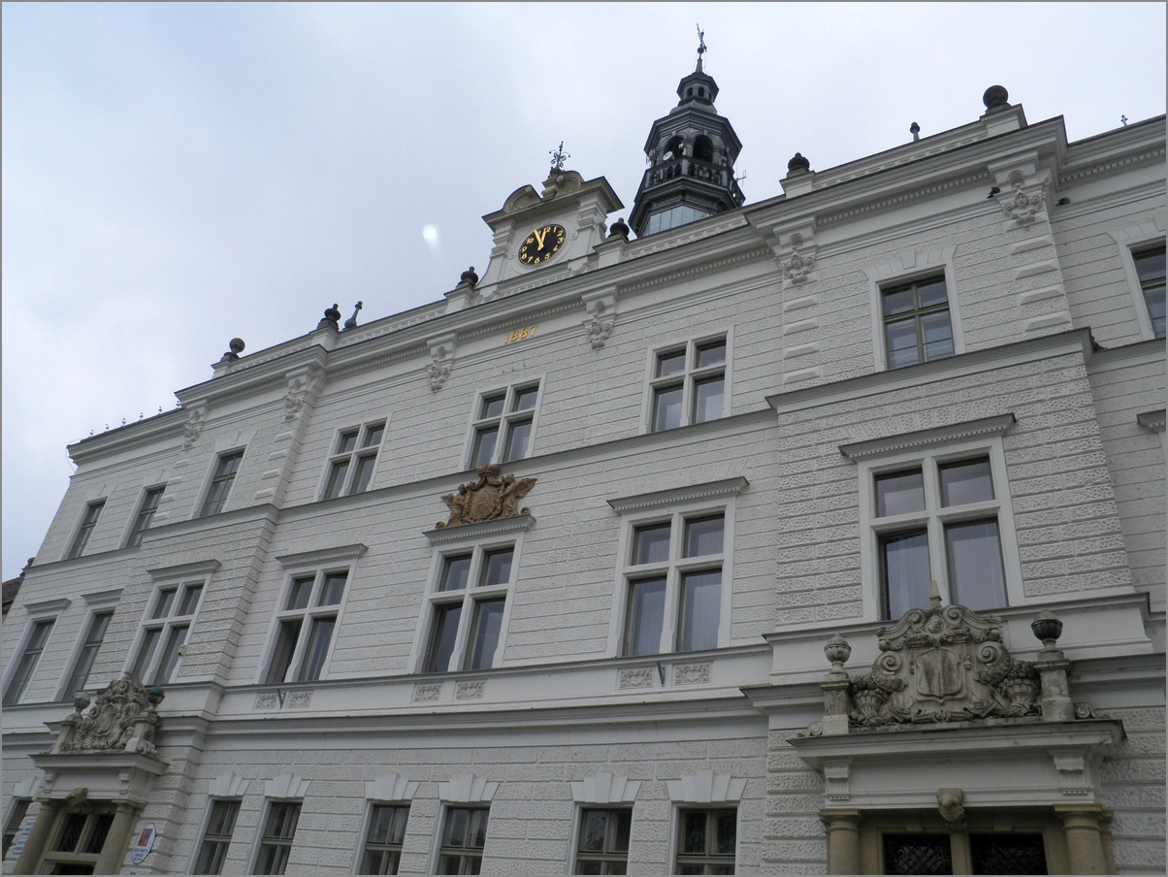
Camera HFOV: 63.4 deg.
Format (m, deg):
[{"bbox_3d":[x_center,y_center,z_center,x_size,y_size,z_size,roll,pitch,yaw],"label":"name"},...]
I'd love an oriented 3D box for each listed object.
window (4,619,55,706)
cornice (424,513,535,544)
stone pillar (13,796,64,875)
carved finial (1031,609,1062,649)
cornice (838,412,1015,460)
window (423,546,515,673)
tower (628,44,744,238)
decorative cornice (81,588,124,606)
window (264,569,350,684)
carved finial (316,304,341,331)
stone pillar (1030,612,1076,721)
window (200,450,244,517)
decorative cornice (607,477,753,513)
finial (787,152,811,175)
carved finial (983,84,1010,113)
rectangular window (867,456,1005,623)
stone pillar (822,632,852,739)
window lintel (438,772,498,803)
[{"bbox_3d":[-15.301,6.238,26.001,1.120,2.619,0.189,-12,-38,28],"label":"window"},{"bbox_3d":[-2.190,1.932,19.244,2.700,0.270,0.297,-12,-37,29],"label":"cornice"},{"bbox_3d":[-12.075,9.209,20.659,0.540,2.970,0.540,-12,-37,29],"label":"stone pillar"},{"bbox_3d":[5.986,2.472,12.177,0.370,0.560,0.370,-12,-38,28],"label":"carved finial"},{"bbox_3d":[5.370,0.032,14.861,2.662,0.223,0.250,-12,-38,28],"label":"cornice"},{"bbox_3d":[-2.240,3.272,18.289,1.862,2.607,0.199,-12,-38,28],"label":"window"},{"bbox_3d":[4.180,-11.620,36.169,3.915,11.880,3.915,-12,-37,29],"label":"tower"},{"bbox_3d":[-12.531,4.174,24.758,1.942,0.266,0.239,-12,-38,28],"label":"decorative cornice"},{"bbox_3d":[-6.030,4.104,20.628,1.903,2.619,0.216,-12,-38,28],"label":"window"},{"bbox_3d":[-7.177,-3.417,26.631,0.440,0.920,0.440,6,-33,4],"label":"carved finial"},{"bbox_3d":[5.885,2.890,11.866,0.425,1.593,0.425,-12,-37,29],"label":"stone pillar"},{"bbox_3d":[-9.220,1.173,24.064,1.117,2.035,0.200,-12,-38,28],"label":"window"},{"bbox_3d":[1.637,1.051,16.929,2.700,0.279,0.253,-12,-38,28],"label":"decorative cornice"},{"bbox_3d":[4.550,-5.726,19.951,0.499,0.945,0.499,-12,-37,29],"label":"finial"},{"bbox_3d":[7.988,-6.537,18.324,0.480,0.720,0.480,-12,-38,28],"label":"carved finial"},{"bbox_3d":[5.175,1.421,13.842,1.818,2.594,0.200,-12,-38,28],"label":"rectangular window"},{"bbox_3d":[3.543,3.453,13.149,0.425,1.593,0.425,-12,-37,29],"label":"stone pillar"},{"bbox_3d":[-1.986,5.974,16.173,1.343,0.466,0.135,-12,-38,28],"label":"window lintel"}]

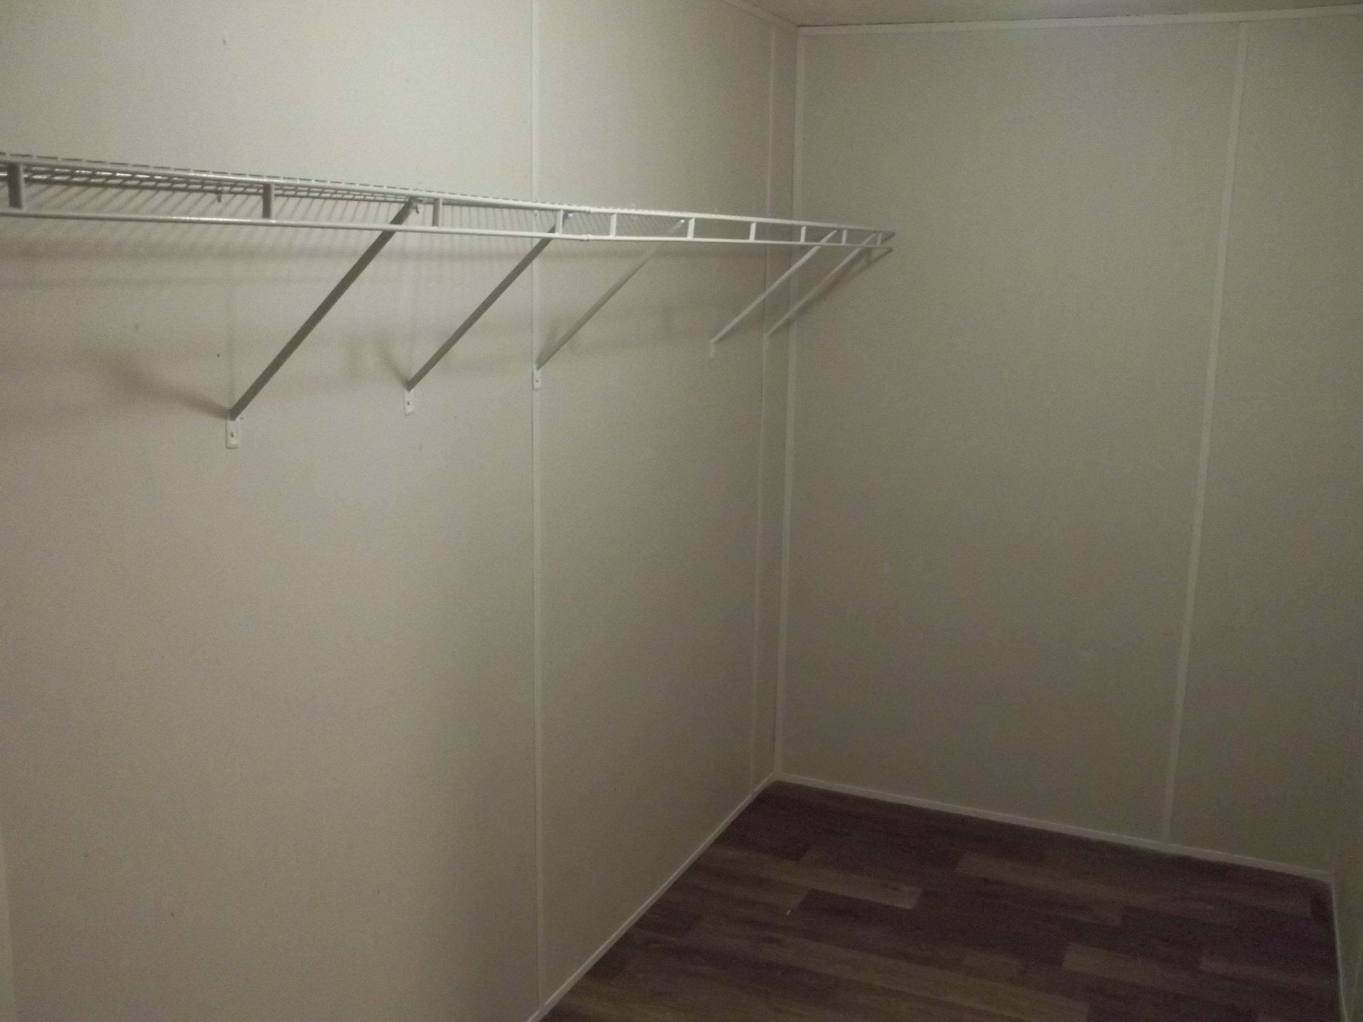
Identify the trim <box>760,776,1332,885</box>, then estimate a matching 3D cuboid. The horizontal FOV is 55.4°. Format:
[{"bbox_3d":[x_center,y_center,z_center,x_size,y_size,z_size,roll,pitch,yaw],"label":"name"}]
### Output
[{"bbox_3d":[0.998,0.894,3.714,1.555,0.032,0.013,6,12,24],"label":"trim"}]

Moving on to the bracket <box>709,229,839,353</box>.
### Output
[{"bbox_3d":[0.224,-0.528,3.173,0.314,0.314,0.018,6,12,24],"label":"bracket"}]

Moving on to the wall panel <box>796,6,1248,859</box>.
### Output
[{"bbox_3d":[0.836,-0.195,3.593,1.111,2.149,0.018,6,12,24],"label":"wall panel"}]

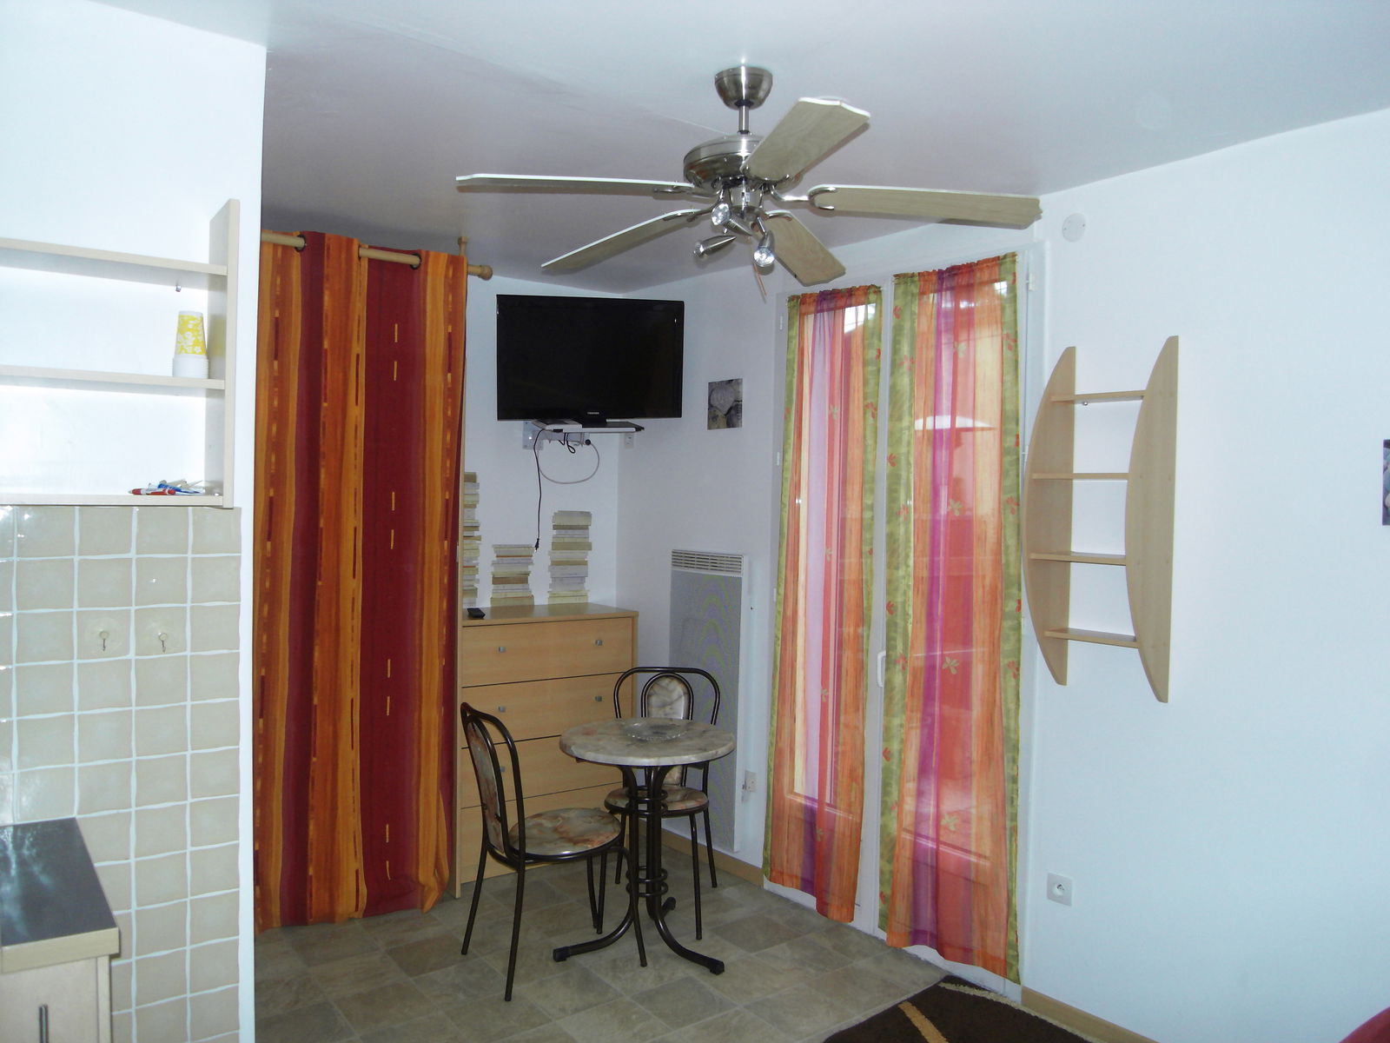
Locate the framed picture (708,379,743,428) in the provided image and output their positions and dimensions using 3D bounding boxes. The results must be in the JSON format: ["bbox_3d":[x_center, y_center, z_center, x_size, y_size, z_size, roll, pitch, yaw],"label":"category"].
[{"bbox_3d":[0.121,-0.478,3.949,0.018,0.198,0.207,0,2,-40],"label":"framed picture"}]

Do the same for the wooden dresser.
[{"bbox_3d":[-0.712,0.895,4.127,0.810,1.028,0.441,0,2,-33],"label":"wooden dresser"}]

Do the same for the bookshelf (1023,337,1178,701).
[{"bbox_3d":[1.091,-0.008,2.632,0.251,0.990,0.309,0,2,-40],"label":"bookshelf"}]

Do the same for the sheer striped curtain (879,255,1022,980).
[{"bbox_3d":[0.815,0.298,3.097,0.068,2.242,0.520,0,2,-40],"label":"sheer striped curtain"}]

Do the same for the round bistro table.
[{"bbox_3d":[-0.155,1.088,3.297,0.596,0.704,0.596,1,1,0],"label":"round bistro table"}]

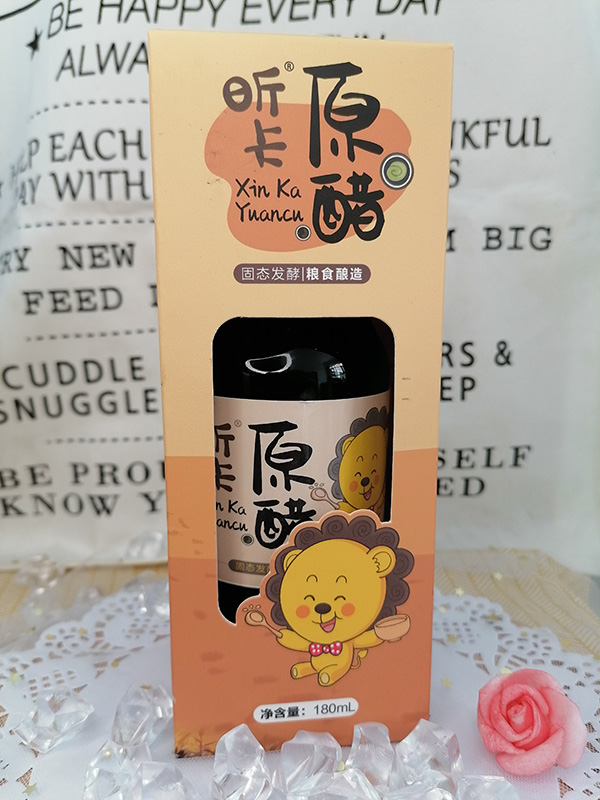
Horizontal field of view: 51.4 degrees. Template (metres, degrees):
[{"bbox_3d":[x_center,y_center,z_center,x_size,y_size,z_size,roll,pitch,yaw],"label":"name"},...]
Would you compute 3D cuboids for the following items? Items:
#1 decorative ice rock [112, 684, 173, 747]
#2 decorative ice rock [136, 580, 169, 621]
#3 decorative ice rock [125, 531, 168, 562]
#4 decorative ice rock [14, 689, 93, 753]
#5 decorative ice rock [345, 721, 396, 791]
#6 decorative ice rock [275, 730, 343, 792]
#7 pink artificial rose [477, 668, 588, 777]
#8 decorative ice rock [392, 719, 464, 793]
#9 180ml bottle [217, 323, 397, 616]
[{"bbox_3d":[-0.044,0.088,0.174,0.017,0.014,0.013,-2,9,-11],"label":"decorative ice rock"},{"bbox_3d":[-0.056,0.079,0.246,0.016,0.014,0.014,0,9,0],"label":"decorative ice rock"},{"bbox_3d":[-0.074,0.070,0.300,0.020,0.014,0.014,0,9,0],"label":"decorative ice rock"},{"bbox_3d":[-0.070,0.091,0.178,0.021,0.012,0.014,-5,10,-30],"label":"decorative ice rock"},{"bbox_3d":[0.019,0.092,0.161,0.013,0.015,0.011,0,9,0],"label":"decorative ice rock"},{"bbox_3d":[0.003,0.093,0.161,0.017,0.012,0.012,0,9,0],"label":"decorative ice rock"},{"bbox_3d":[0.061,0.085,0.164,0.027,0.023,0.026,5,55,29],"label":"pink artificial rose"},{"bbox_3d":[0.033,0.091,0.161,0.018,0.015,0.014,0,9,0],"label":"decorative ice rock"},{"bbox_3d":[0.001,0.004,0.193,0.055,0.156,0.055,0,9,2],"label":"180ml bottle"}]

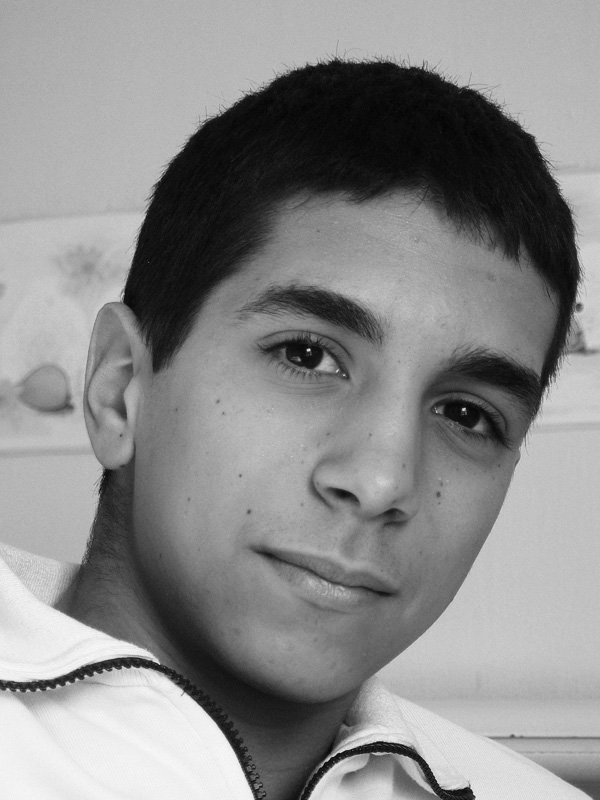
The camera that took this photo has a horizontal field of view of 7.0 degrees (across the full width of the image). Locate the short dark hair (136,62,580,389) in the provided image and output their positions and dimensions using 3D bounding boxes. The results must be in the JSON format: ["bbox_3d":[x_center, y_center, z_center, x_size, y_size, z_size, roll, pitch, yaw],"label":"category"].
[{"bbox_3d":[0.020,-0.046,1.800,0.165,0.165,0.195,22,-8,-18],"label":"short dark hair"}]

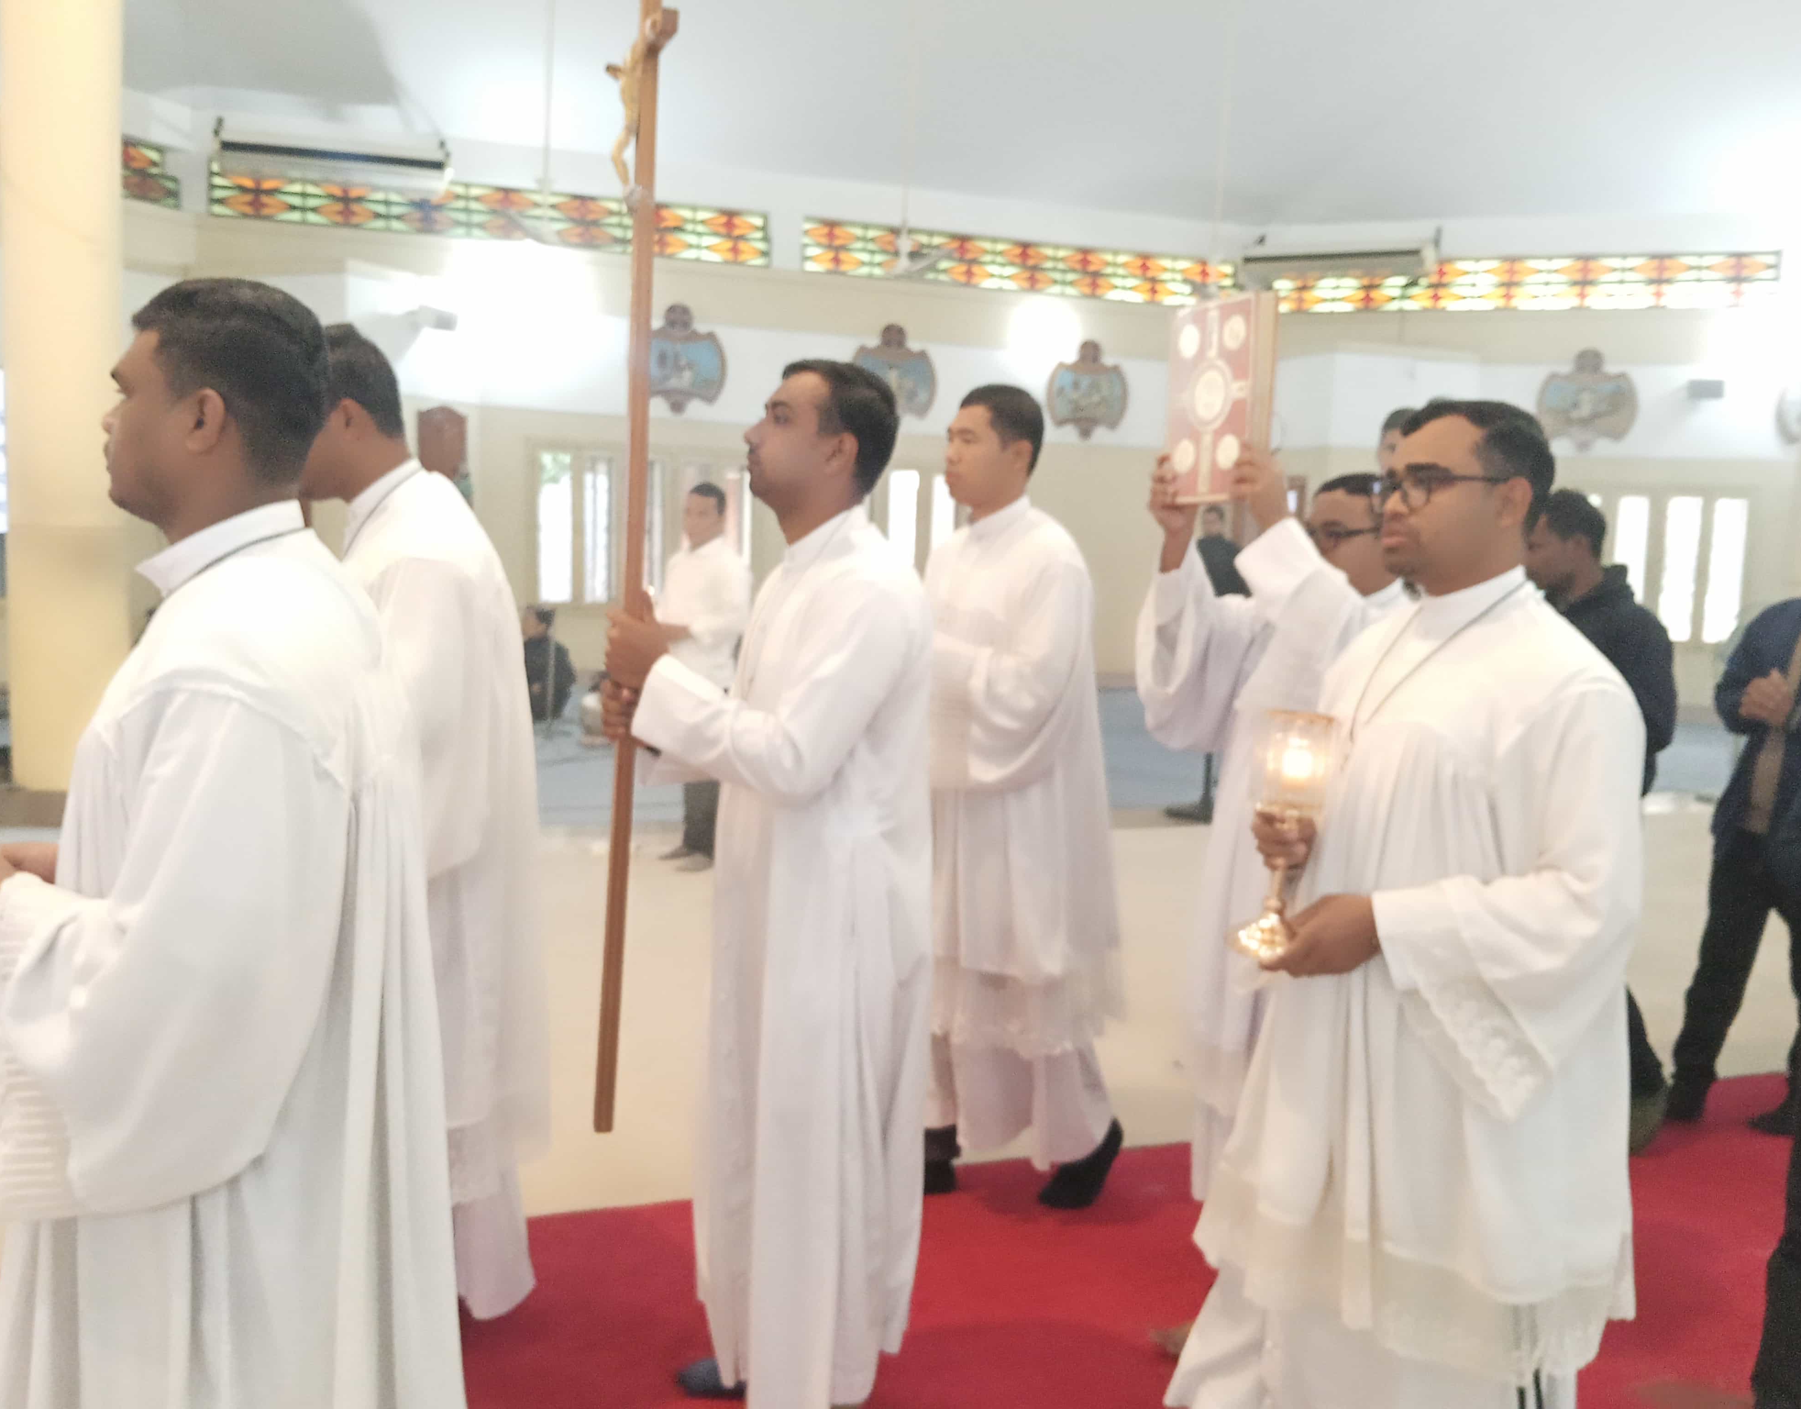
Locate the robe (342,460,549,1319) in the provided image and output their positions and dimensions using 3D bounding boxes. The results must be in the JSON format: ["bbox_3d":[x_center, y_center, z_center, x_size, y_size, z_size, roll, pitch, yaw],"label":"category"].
[{"bbox_3d":[-0.828,0.306,2.420,0.520,1.410,0.570,1,4,-13],"label":"robe"}]

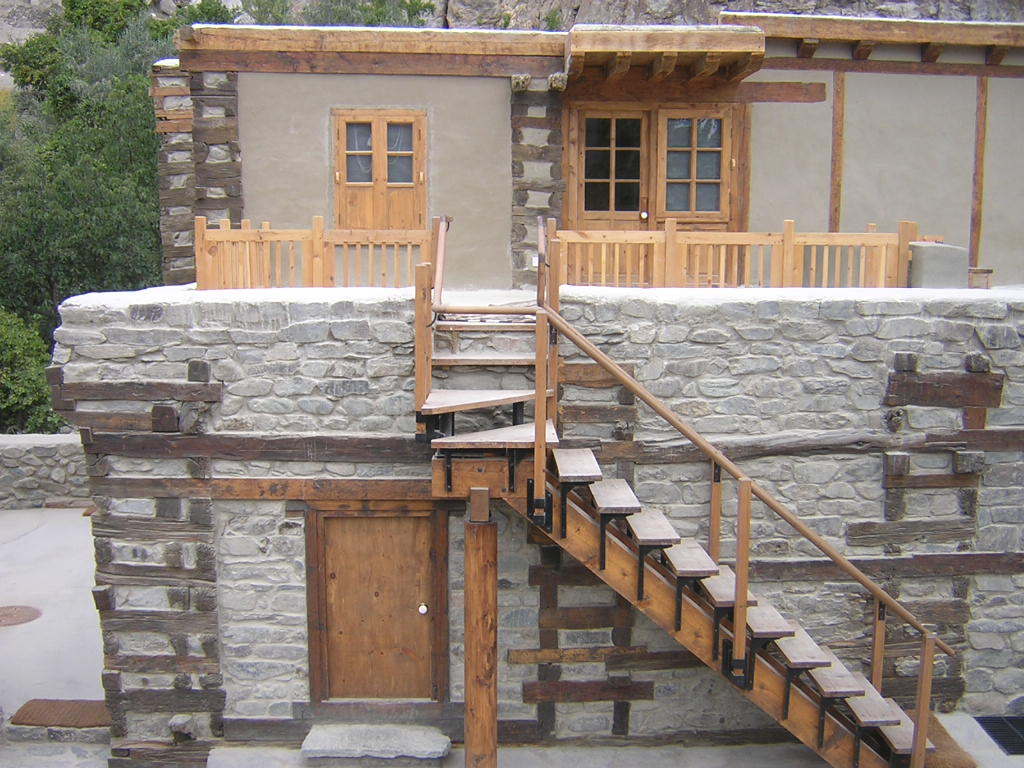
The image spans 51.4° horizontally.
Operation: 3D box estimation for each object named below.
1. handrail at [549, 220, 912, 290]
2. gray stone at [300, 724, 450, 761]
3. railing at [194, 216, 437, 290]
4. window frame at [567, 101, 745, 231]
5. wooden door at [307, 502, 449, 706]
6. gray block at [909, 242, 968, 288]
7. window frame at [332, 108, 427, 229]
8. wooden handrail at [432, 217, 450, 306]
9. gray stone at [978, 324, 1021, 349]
[{"bbox_3d":[1.841,-1.041,8.829,3.102,0.638,0.134,0,8,-3],"label":"handrail"},{"bbox_3d":[-1.080,2.835,8.388,1.155,0.115,0.379,0,8,-3],"label":"gray stone"},{"bbox_3d":[-1.587,-1.026,8.658,1.943,0.656,0.134,0,8,-3],"label":"railing"},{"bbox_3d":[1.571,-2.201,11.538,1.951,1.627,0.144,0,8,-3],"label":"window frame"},{"bbox_3d":[-1.102,1.805,8.815,1.117,1.701,0.134,0,8,-3],"label":"wooden door"},{"bbox_3d":[3.708,-1.003,9.335,0.466,0.427,0.320,0,8,-1],"label":"gray block"},{"bbox_3d":[-1.414,-2.216,11.385,0.998,1.415,0.144,0,8,-3],"label":"window frame"},{"bbox_3d":[-0.540,-0.934,8.068,0.147,0.663,1.296,0,8,-3],"label":"wooden handrail"},{"bbox_3d":[3.983,-0.401,8.796,0.352,0.197,0.211,0,8,-3],"label":"gray stone"}]

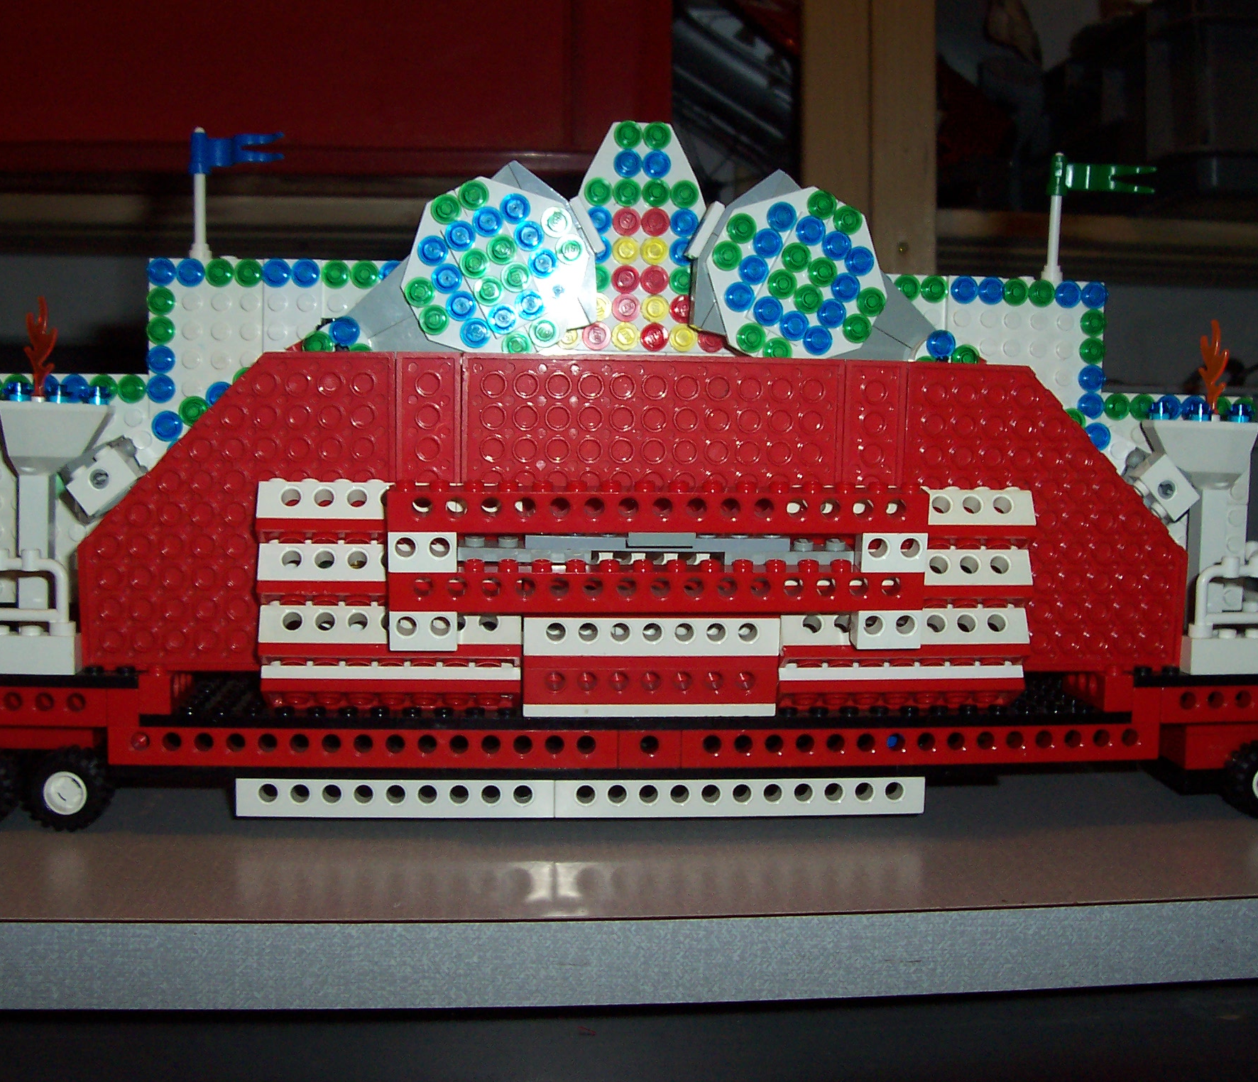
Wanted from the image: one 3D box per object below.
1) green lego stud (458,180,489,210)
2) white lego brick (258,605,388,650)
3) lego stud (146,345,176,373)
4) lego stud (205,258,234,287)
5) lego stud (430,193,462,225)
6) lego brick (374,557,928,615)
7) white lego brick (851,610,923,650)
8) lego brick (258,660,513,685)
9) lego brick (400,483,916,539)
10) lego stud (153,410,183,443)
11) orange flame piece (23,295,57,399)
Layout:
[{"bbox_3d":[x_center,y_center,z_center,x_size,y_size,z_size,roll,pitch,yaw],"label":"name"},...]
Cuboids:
[{"bbox_3d":[-0.040,-0.088,0.394,0.008,0.008,0.005,0,8,-5],"label":"green lego stud"},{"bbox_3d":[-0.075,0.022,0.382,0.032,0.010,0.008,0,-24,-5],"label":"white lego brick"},{"bbox_3d":[-0.128,-0.050,0.423,0.008,0.008,0.005,1,4,-5],"label":"lego stud"},{"bbox_3d":[-0.113,-0.074,0.425,0.008,0.008,0.005,0,4,-5],"label":"lego stud"},{"bbox_3d":[-0.047,-0.086,0.399,0.008,0.008,0.005,1,7,-4],"label":"lego stud"},{"bbox_3d":[0.007,0.010,0.370,0.128,0.011,0.008,0,14,-5],"label":"lego brick"},{"bbox_3d":[0.063,0.020,0.377,0.016,0.010,0.008,0,14,-5],"label":"white lego brick"},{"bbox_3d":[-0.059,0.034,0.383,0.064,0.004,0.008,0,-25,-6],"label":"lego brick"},{"bbox_3d":[0.008,-0.008,0.365,0.128,0.011,0.008,0,14,-5],"label":"lego brick"},{"bbox_3d":[-0.118,-0.029,0.396,0.008,0.008,0.005,0,6,-5],"label":"lego stud"},{"bbox_3d":[-0.154,-0.050,0.403,0.009,0.028,0.004,1,4,-5],"label":"orange flame piece"}]

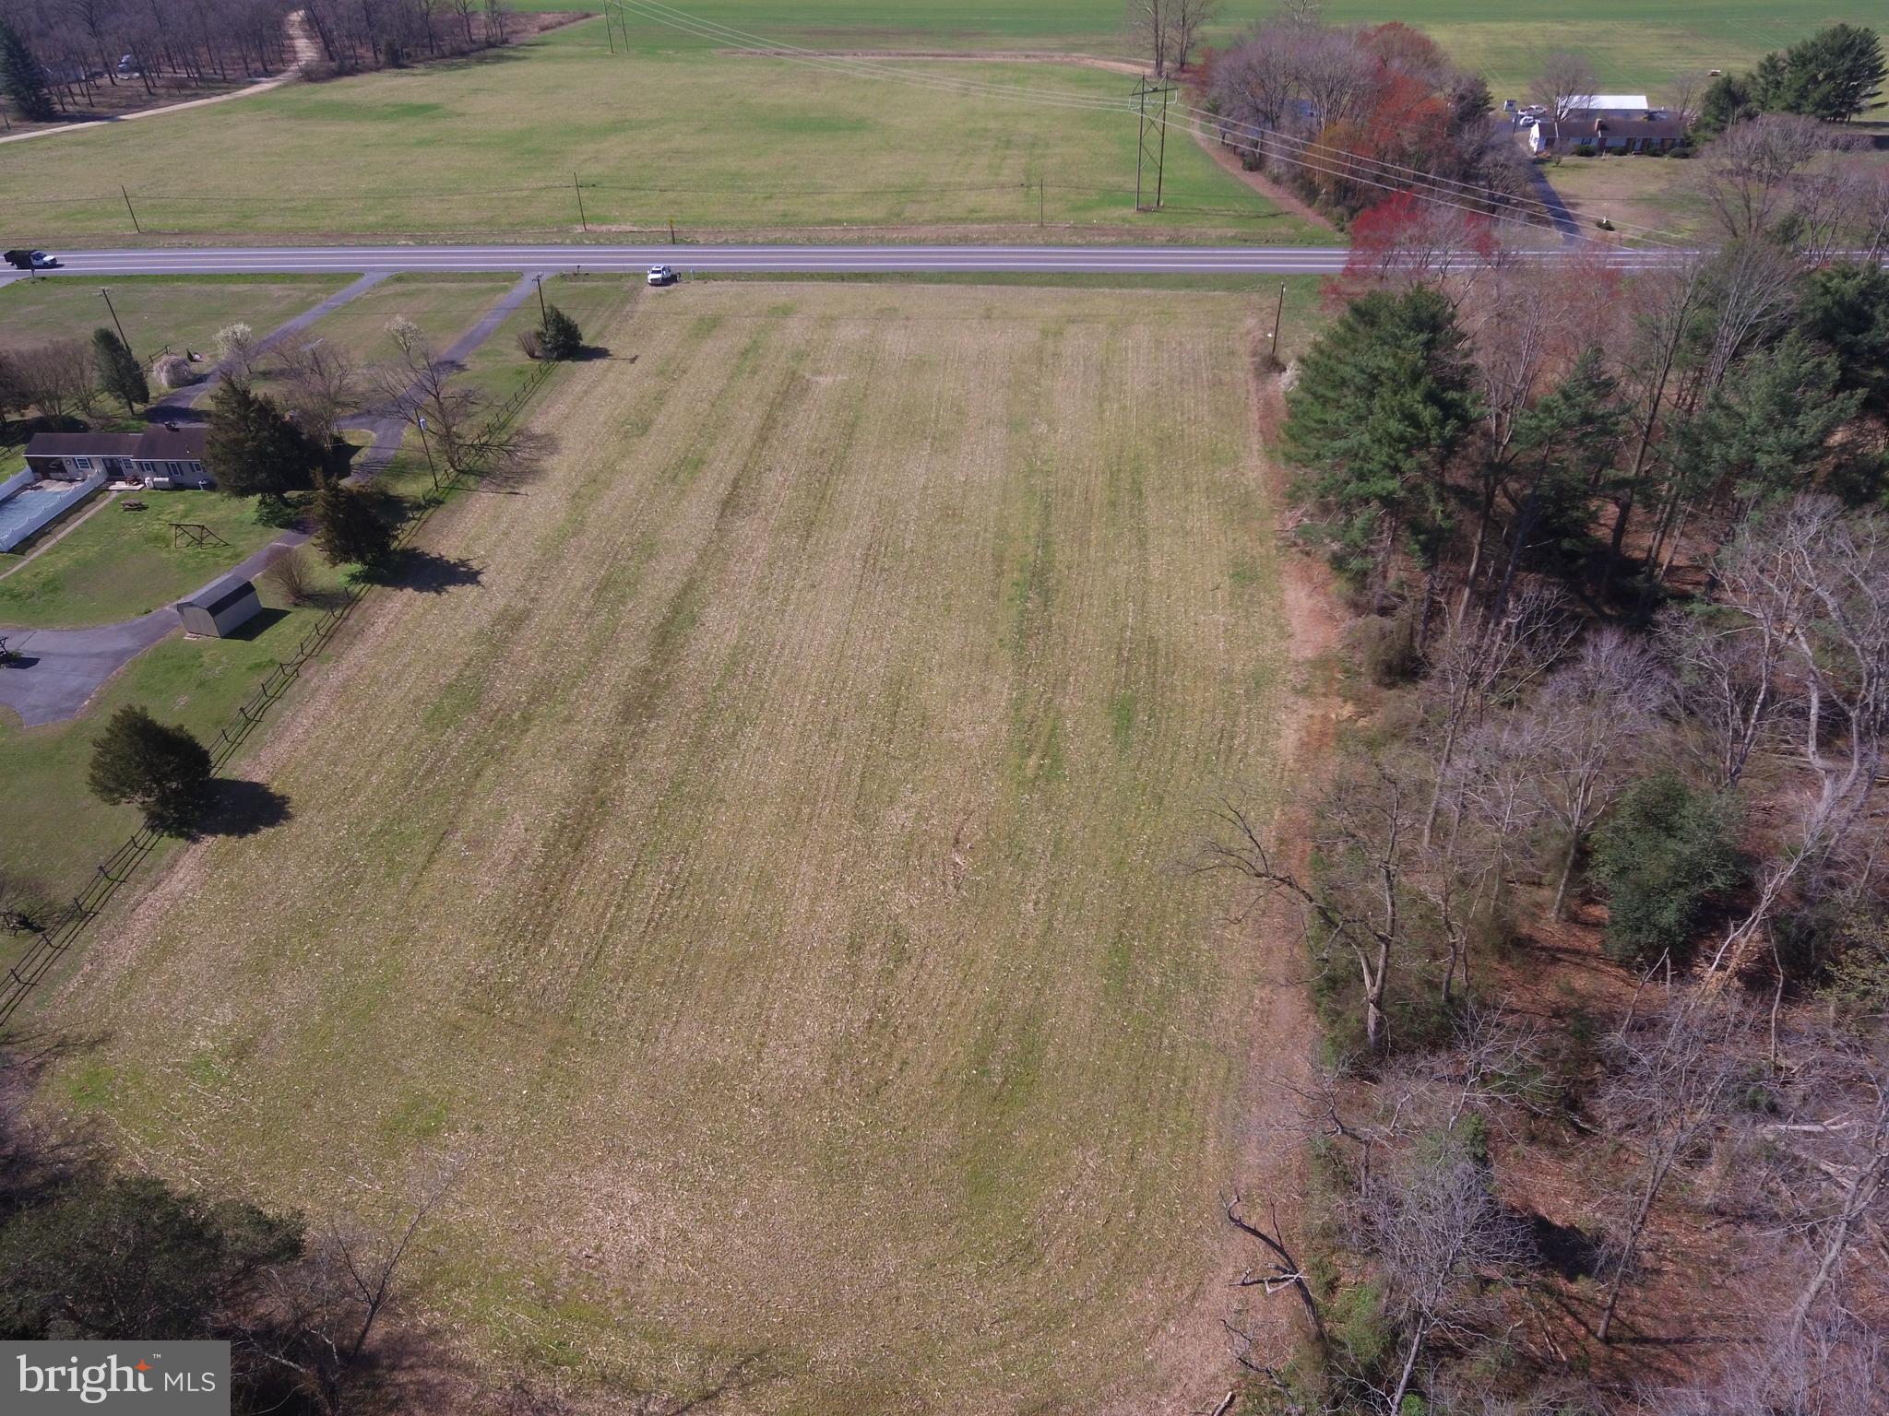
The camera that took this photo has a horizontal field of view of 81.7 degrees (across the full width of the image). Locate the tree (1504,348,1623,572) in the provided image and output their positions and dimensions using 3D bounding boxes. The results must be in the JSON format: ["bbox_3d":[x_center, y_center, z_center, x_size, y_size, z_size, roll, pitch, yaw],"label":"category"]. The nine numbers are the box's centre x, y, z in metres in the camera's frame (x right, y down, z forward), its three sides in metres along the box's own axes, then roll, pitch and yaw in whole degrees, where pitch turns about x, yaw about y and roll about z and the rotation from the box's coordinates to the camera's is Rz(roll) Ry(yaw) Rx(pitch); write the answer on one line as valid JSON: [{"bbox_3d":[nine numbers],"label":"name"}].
[{"bbox_3d":[50.520,-18.784,88.583,7.200,18.500,7.200,0,38,0],"label":"tree"}]

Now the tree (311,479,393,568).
[{"bbox_3d":[-53.100,-16.700,97.800,6.300,9.400,6.300,-2,39,0],"label":"tree"}]

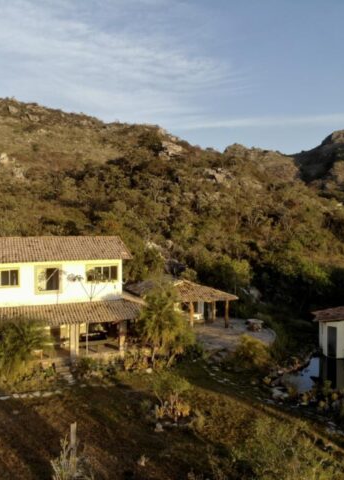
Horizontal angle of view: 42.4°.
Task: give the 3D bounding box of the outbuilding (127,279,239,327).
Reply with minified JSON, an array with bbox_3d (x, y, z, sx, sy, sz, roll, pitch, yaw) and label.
[{"bbox_3d":[0.603,5.509,40.741,7.000,4.000,9.400,-1,2,-22],"label":"outbuilding"}]

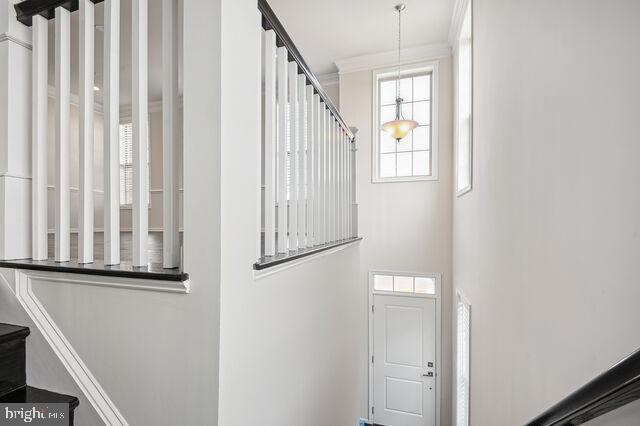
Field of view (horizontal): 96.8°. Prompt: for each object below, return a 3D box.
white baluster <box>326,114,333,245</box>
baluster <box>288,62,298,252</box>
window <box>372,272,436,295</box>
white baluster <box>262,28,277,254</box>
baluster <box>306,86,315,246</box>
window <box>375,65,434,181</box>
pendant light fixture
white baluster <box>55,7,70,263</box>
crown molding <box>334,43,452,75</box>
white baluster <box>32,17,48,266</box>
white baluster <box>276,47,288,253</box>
[{"bbox_3d":[0.061,-0.248,1.942,0.031,0.910,0.031,0,-1,18],"label":"white baluster"},{"bbox_3d":[-0.127,-0.273,1.381,0.031,0.910,0.031,0,-1,18],"label":"baluster"},{"bbox_3d":[1.302,1.089,4.382,0.920,0.280,0.080,0,-1,17],"label":"window"},{"bbox_3d":[-0.202,-0.281,1.156,0.031,0.910,0.031,0,-1,18],"label":"white baluster"},{"bbox_3d":[-0.052,-0.262,1.605,0.031,0.910,0.031,0,-1,18],"label":"baluster"},{"bbox_3d":[1.302,-1.364,4.382,0.900,1.700,0.100,0,-1,17],"label":"window"},{"bbox_3d":[0.968,-1.675,3.430,0.450,1.640,0.450,0,-1,17],"label":"pendant light fixture"},{"bbox_3d":[-0.938,-0.280,1.035,0.031,0.910,0.031,0,-1,18],"label":"white baluster"},{"bbox_3d":[1.075,-2.368,4.379,1.700,0.130,0.100,0,-1,17],"label":"crown molding"},{"bbox_3d":[-1.054,-0.278,1.071,0.031,0.910,0.031,0,-1,18],"label":"white baluster"},{"bbox_3d":[-0.164,-0.277,1.268,0.031,0.910,0.031,0,-1,18],"label":"white baluster"}]

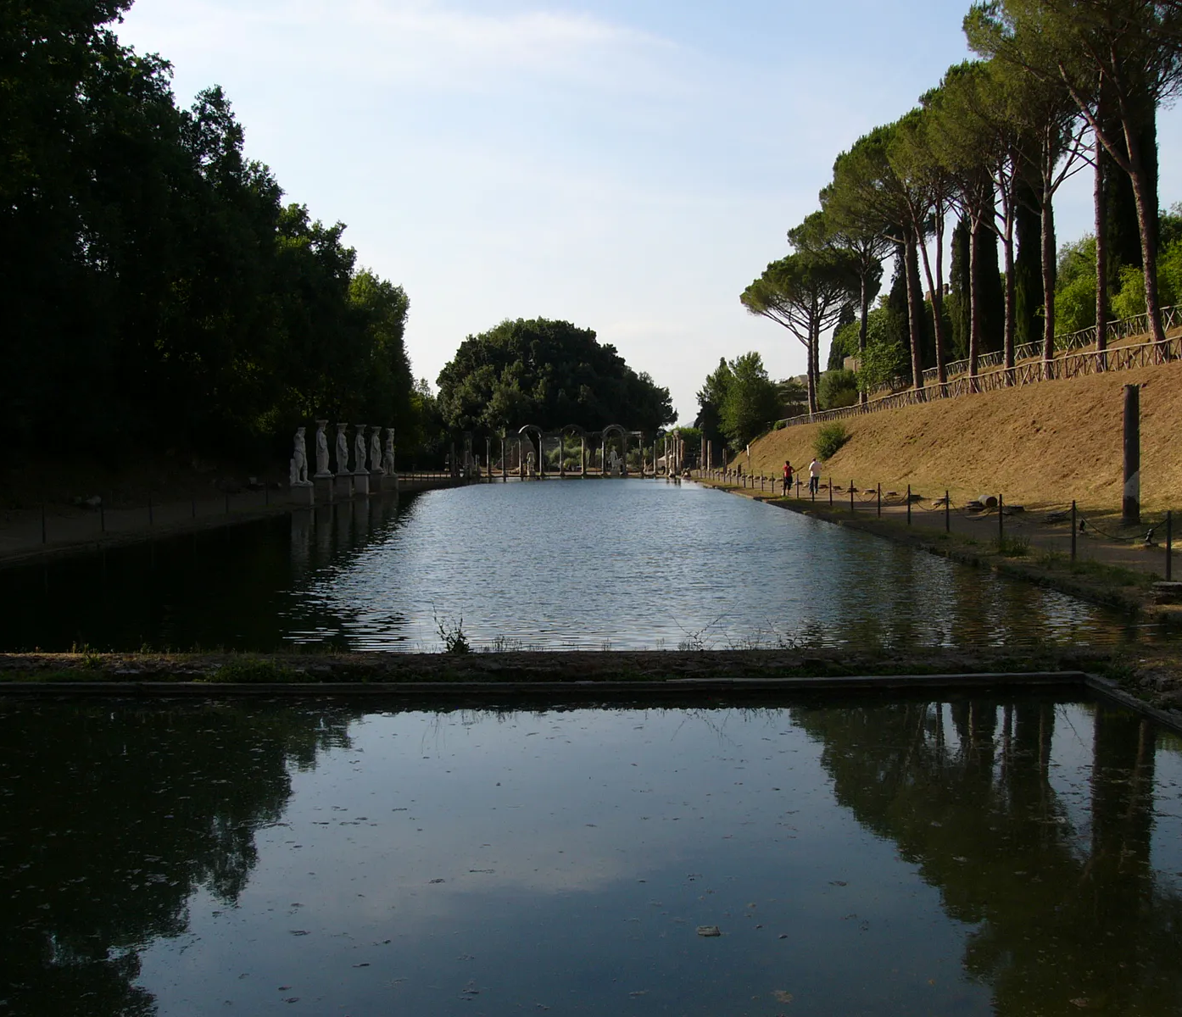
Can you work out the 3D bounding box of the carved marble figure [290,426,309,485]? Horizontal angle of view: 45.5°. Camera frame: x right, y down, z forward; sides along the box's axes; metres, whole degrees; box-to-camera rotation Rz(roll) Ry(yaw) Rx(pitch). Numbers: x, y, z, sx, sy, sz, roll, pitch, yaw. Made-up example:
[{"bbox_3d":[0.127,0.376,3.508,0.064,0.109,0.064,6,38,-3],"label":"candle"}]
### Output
[{"bbox_3d":[-11.711,-2.107,57.000,0.750,2.400,0.750,0,2,12],"label":"carved marble figure"}]

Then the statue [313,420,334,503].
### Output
[{"bbox_3d":[-11.551,-2.027,60.900,0.750,3.520,0.750,0,2,0],"label":"statue"}]

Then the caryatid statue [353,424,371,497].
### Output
[{"bbox_3d":[-11.504,-2.423,70.900,0.720,3.520,0.720,0,2,0],"label":"caryatid statue"}]

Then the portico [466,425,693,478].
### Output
[{"bbox_3d":[-0.954,-4.685,115.500,18.600,4.300,5.500,0,2,0],"label":"portico"}]

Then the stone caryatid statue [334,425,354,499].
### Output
[{"bbox_3d":[-11.517,-2.224,65.800,0.720,3.520,0.720,0,2,0],"label":"stone caryatid statue"}]

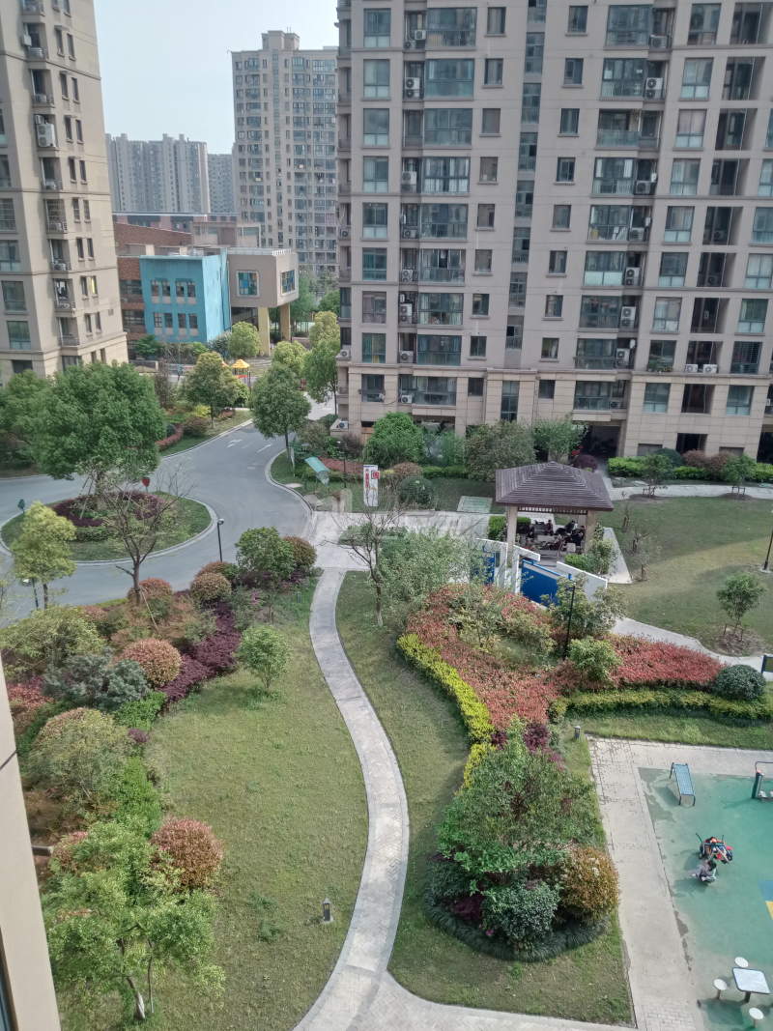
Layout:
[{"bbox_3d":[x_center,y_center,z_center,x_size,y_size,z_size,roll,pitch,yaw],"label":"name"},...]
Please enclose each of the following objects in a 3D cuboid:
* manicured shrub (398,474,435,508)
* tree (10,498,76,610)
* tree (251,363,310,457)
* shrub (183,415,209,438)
[{"bbox_3d":[1.892,-1.509,51.027,2.190,1.920,2.190,1,20,0],"label":"manicured shrub"},{"bbox_3d":[-14.503,1.989,35.520,2.650,5.400,2.600,1,20,0],"label":"tree"},{"bbox_3d":[-7.319,-7.130,58.242,4.100,7.100,4.000,1,20,0],"label":"tree"},{"bbox_3d":[-15.013,-6.973,65.479,1.870,1.600,1.800,1,20,0],"label":"shrub"}]

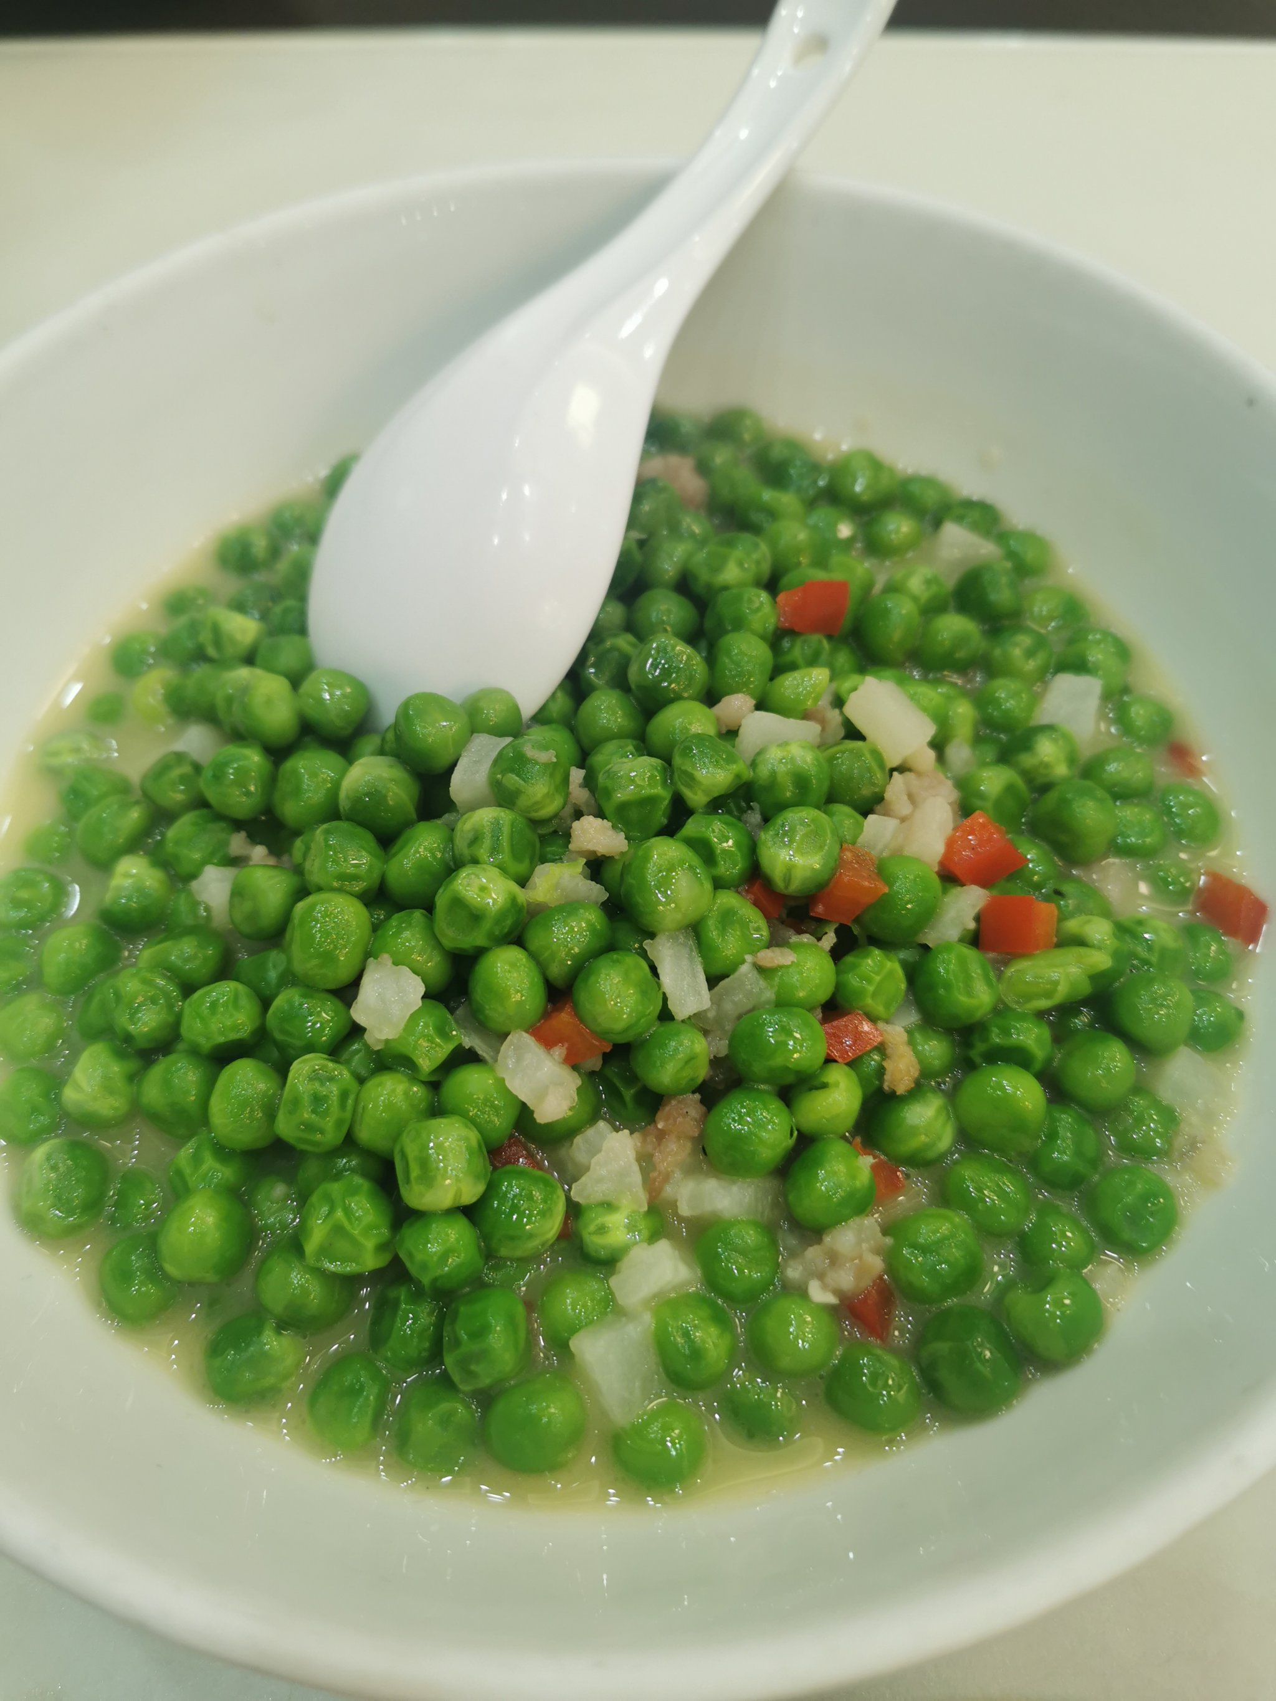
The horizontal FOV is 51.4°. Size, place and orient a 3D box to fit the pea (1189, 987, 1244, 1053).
[{"bbox_3d":[0.068,0.020,0.158,0.008,0.008,0.008,0,58,0],"label":"pea"}]

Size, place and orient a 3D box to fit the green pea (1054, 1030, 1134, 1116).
[{"bbox_3d":[0.050,0.024,0.145,0.009,0.009,0.009,-1,58,0],"label":"green pea"}]

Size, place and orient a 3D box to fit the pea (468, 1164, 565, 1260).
[{"bbox_3d":[-0.012,0.035,0.129,0.009,0.009,0.009,-1,58,0],"label":"pea"}]

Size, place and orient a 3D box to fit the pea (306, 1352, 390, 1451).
[{"bbox_3d":[-0.028,0.054,0.129,0.008,0.009,0.009,0,58,0],"label":"pea"}]

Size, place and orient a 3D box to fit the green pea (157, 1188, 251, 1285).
[{"bbox_3d":[-0.046,0.041,0.140,0.009,0.009,0.010,0,58,0],"label":"green pea"}]

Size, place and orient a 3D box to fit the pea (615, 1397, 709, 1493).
[{"bbox_3d":[0.002,0.057,0.126,0.009,0.009,0.008,-1,58,0],"label":"pea"}]

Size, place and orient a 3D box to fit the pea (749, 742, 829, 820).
[{"bbox_3d":[0.017,-0.008,0.153,0.009,0.009,0.009,-1,58,0],"label":"pea"}]

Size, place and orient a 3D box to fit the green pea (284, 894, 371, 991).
[{"bbox_3d":[-0.035,0.010,0.151,0.010,0.010,0.010,-1,58,0],"label":"green pea"}]

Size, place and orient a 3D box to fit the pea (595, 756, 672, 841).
[{"bbox_3d":[-0.001,-0.006,0.163,0.010,0.010,0.010,0,58,0],"label":"pea"}]

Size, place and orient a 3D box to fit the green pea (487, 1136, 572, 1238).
[{"bbox_3d":[-0.012,0.038,0.141,0.010,0.009,0.010,0,58,0],"label":"green pea"}]

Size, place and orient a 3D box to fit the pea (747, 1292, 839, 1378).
[{"bbox_3d":[0.016,0.050,0.137,0.009,0.009,0.009,0,58,0],"label":"pea"}]

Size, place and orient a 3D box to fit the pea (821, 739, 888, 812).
[{"bbox_3d":[0.026,-0.009,0.162,0.009,0.009,0.009,-1,58,0],"label":"pea"}]

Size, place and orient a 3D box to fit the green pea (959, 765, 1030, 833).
[{"bbox_3d":[0.043,-0.006,0.161,0.009,0.009,0.009,0,58,0],"label":"green pea"}]

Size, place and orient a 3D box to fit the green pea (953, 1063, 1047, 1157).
[{"bbox_3d":[0.040,0.029,0.146,0.010,0.010,0.010,-1,58,0],"label":"green pea"}]

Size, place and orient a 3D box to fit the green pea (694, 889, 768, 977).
[{"bbox_3d":[0.010,0.009,0.149,0.009,0.009,0.009,0,58,0],"label":"green pea"}]

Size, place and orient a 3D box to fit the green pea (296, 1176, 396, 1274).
[{"bbox_3d":[-0.030,0.039,0.139,0.010,0.010,0.010,0,58,0],"label":"green pea"}]

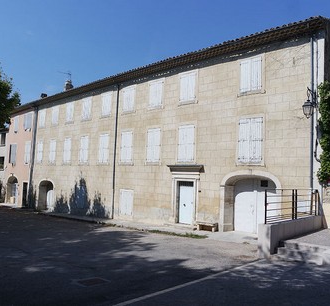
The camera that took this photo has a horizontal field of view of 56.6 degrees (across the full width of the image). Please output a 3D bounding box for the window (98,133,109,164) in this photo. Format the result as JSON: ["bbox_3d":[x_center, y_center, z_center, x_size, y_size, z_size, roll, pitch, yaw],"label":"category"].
[{"bbox_3d":[-4.101,-0.281,20.846,1.075,1.962,0.180,-2,-5,42],"label":"window"}]

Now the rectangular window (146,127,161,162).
[{"bbox_3d":[-0.596,-0.398,17.653,1.037,1.963,0.180,-2,-5,42],"label":"rectangular window"}]

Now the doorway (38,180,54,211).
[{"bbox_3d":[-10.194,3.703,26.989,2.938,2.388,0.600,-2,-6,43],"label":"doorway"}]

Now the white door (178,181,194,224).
[{"bbox_3d":[1.162,2.687,16.550,1.040,2.288,0.120,-2,-5,42],"label":"white door"}]

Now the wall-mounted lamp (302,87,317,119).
[{"bbox_3d":[5.522,-1.804,11.504,0.430,1.145,1.090,-2,-6,43],"label":"wall-mounted lamp"}]

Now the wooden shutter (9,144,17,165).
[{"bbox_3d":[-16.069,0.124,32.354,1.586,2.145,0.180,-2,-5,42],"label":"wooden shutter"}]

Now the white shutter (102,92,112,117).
[{"bbox_3d":[-4.053,-3.395,21.558,1.200,1.750,0.140,-2,-6,43],"label":"white shutter"}]

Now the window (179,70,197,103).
[{"bbox_3d":[1.258,-3.598,16.870,1.092,1.482,0.150,-2,-5,42],"label":"window"}]

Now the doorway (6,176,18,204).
[{"bbox_3d":[-15.820,3.861,31.970,2.626,2.847,0.400,-2,-5,42],"label":"doorway"}]

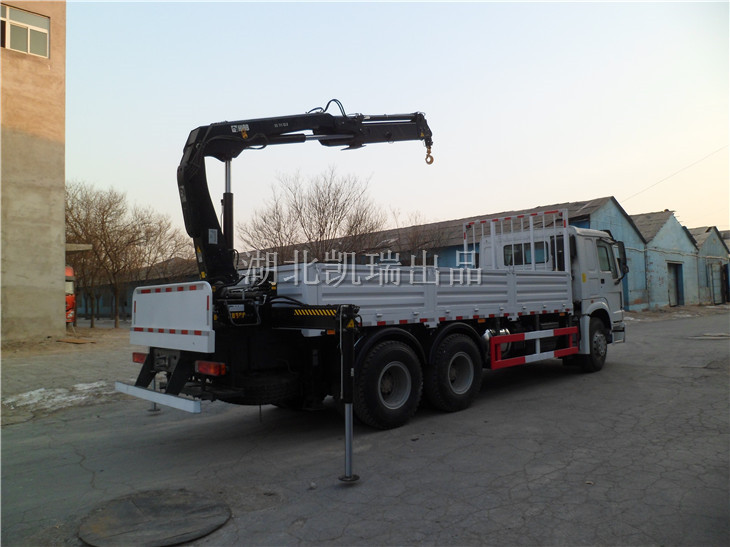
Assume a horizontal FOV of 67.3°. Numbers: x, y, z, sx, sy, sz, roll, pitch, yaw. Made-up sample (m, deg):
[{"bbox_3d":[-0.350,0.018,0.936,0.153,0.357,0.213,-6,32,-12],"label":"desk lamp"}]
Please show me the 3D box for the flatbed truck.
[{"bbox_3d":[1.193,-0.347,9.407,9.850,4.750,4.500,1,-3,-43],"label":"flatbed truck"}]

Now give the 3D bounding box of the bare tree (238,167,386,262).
[{"bbox_3d":[-3.128,-1.690,33.786,9.000,9.780,8.200,-2,-3,0],"label":"bare tree"}]

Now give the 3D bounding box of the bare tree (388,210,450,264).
[{"bbox_3d":[3.776,-0.551,36.838,4.200,7.410,4.000,-2,-3,0],"label":"bare tree"}]

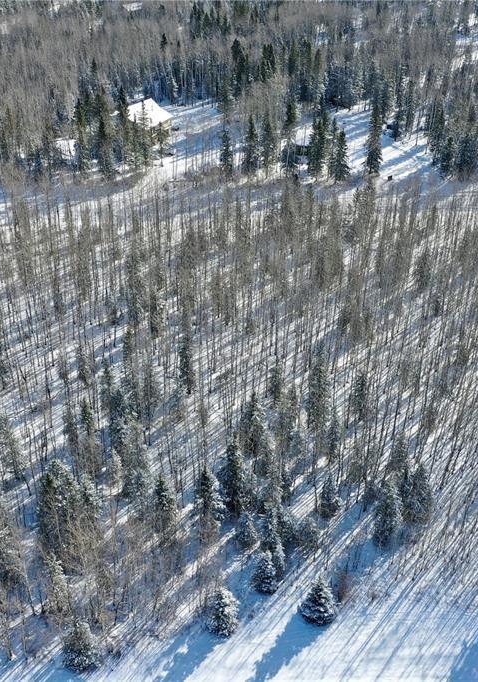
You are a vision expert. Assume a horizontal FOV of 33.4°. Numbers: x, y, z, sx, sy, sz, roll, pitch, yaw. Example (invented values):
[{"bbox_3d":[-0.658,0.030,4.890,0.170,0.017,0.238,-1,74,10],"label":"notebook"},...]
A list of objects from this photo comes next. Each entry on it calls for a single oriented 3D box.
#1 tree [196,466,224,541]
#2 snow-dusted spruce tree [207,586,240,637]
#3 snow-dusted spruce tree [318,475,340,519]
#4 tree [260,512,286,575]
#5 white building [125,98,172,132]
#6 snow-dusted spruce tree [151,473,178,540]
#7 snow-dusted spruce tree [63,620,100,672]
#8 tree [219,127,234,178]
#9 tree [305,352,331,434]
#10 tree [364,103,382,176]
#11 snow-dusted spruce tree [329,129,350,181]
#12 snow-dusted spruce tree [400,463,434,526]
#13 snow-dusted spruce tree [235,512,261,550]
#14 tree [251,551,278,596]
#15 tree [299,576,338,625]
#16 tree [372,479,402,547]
[{"bbox_3d":[-3.236,18.606,93.429,3.600,11.130,3.600,2,33,0],"label":"tree"},{"bbox_3d":[-1.425,25.041,75.047,3.070,5.730,3.070,2,34,0],"label":"snow-dusted spruce tree"},{"bbox_3d":[11.340,19.080,98.970,2.770,6.590,2.770,7,33,8],"label":"snow-dusted spruce tree"},{"bbox_3d":[3.536,20.227,79.757,2.670,8.590,2.670,2,34,0],"label":"tree"},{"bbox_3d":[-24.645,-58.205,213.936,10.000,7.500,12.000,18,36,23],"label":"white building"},{"bbox_3d":[-8.903,19.146,93.621,3.090,9.720,3.090,2,33,0],"label":"snow-dusted spruce tree"},{"bbox_3d":[-16.070,30.330,80.380,3.630,6.410,3.630,-7,34,-14],"label":"snow-dusted spruce tree"},{"bbox_3d":[-2.920,-45.320,191.900,3.420,11.980,3.420,1,33,-1],"label":"tree"},{"bbox_3d":[11.430,7.270,110.670,3.660,13.600,3.660,6,33,6],"label":"tree"},{"bbox_3d":[28.532,-42.028,165.202,3.850,15.800,3.850,2,34,0],"label":"tree"},{"bbox_3d":[24.700,-44.980,192.180,4.880,12.800,4.880,6,33,6],"label":"snow-dusted spruce tree"},{"bbox_3d":[22.290,18.520,97.910,4.140,9.370,4.140,12,34,15],"label":"snow-dusted spruce tree"},{"bbox_3d":[1.200,22.310,94.770,3.130,5.170,3.130,3,33,1],"label":"snow-dusted spruce tree"},{"bbox_3d":[2.631,22.642,79.061,2.620,5.350,2.620,2,34,0],"label":"tree"},{"bbox_3d":[8.838,27.196,85.824,4.280,5.450,4.280,2,33,0],"label":"tree"},{"bbox_3d":[15.905,17.909,83.292,3.150,9.050,3.150,2,34,0],"label":"tree"}]

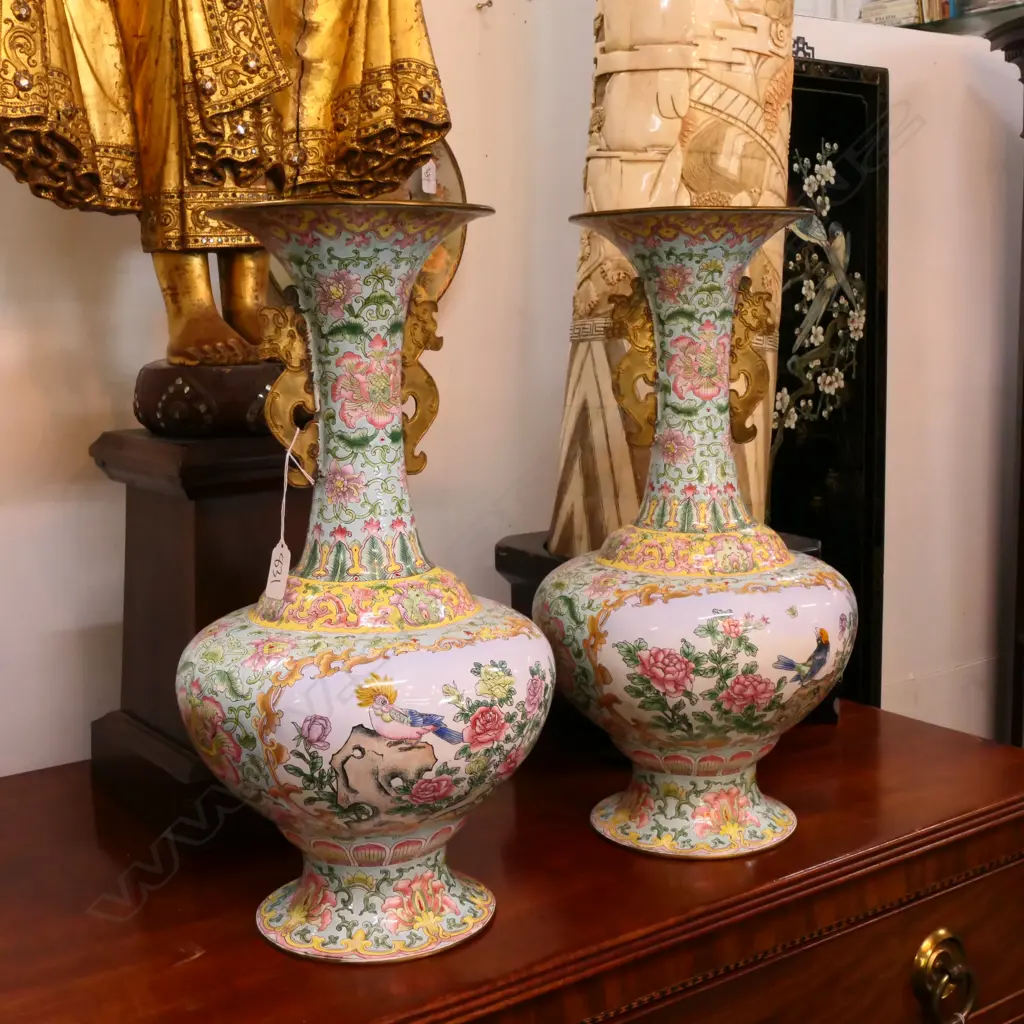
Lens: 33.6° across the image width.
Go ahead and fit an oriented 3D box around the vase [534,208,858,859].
[{"bbox_3d":[0.142,0.009,1.329,0.255,0.485,0.255,-1,9,0],"label":"vase"}]

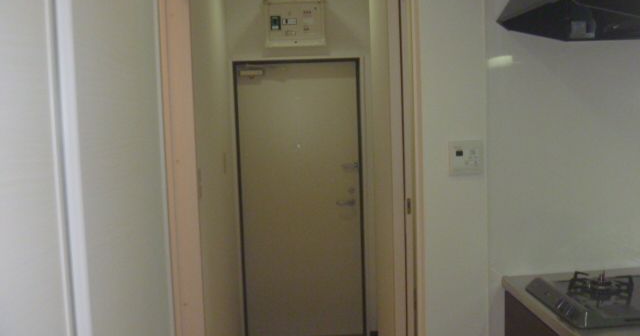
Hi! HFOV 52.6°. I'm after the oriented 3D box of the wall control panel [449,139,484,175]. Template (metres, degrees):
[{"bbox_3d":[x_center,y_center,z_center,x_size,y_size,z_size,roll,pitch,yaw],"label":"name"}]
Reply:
[{"bbox_3d":[0.511,-0.034,2.256,0.124,0.120,0.022,-2,5,-2],"label":"wall control panel"}]

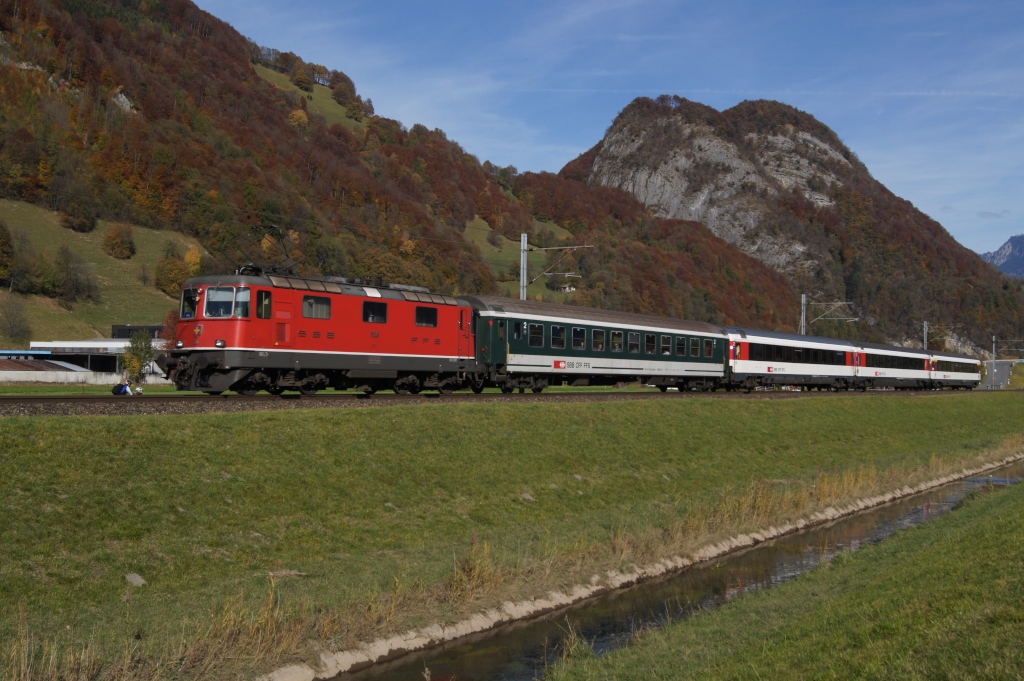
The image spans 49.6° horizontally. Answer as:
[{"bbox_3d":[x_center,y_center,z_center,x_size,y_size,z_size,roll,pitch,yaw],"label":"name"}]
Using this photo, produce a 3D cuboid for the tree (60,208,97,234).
[{"bbox_3d":[-134.931,-37.662,345.000,11.205,8.093,11.205,0,-2,0],"label":"tree"}]

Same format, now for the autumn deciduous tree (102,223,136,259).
[{"bbox_3d":[-113.317,-28.870,320.000,9.816,10.393,9.816,0,-2,0],"label":"autumn deciduous tree"}]

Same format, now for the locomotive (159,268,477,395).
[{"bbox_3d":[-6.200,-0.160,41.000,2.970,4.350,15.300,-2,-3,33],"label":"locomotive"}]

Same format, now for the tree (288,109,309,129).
[{"bbox_3d":[-132.908,-137.888,690.000,12.450,13.073,12.450,0,-2,0],"label":"tree"}]

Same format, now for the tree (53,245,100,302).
[{"bbox_3d":[-102.391,-15.482,260.000,10.790,13.136,10.790,0,-2,0],"label":"tree"}]

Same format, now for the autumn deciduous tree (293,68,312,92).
[{"bbox_3d":[-145.539,-180.621,770.000,13.894,16.673,13.894,0,-2,0],"label":"autumn deciduous tree"}]

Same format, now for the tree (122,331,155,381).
[{"bbox_3d":[-53.916,2.382,160.000,4.619,7.651,4.619,0,-2,0],"label":"tree"}]

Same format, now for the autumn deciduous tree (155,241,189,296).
[{"bbox_3d":[-87.295,-18.256,285.000,9.257,14.913,9.257,0,-2,0],"label":"autumn deciduous tree"}]

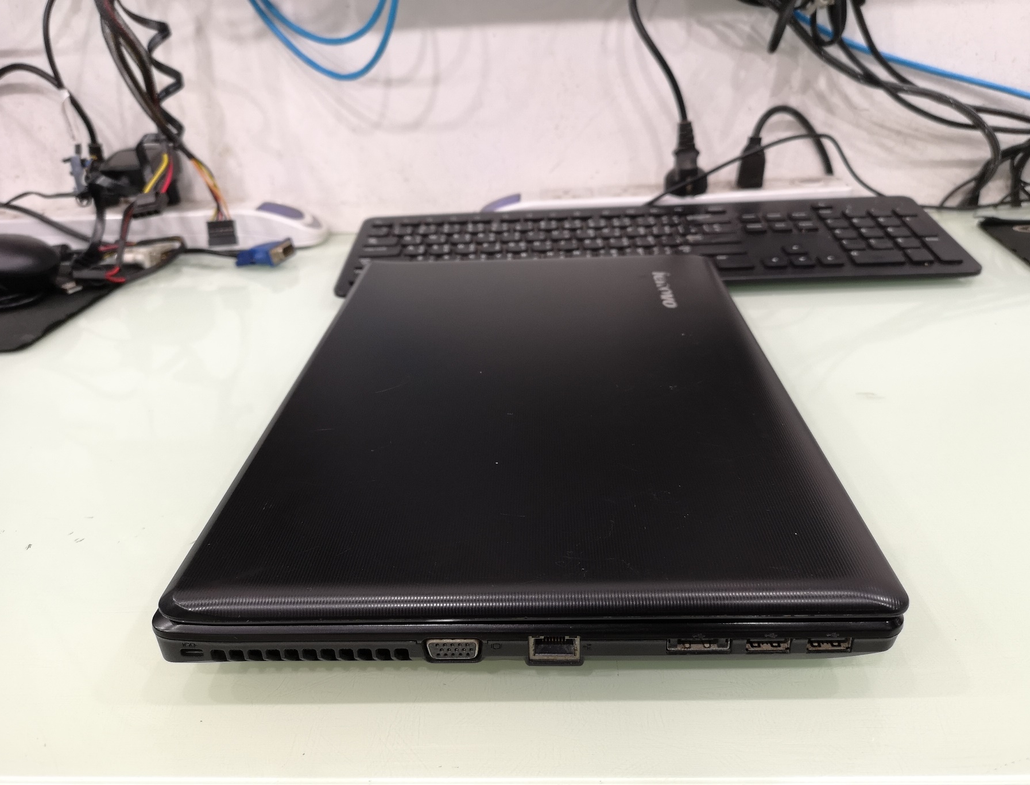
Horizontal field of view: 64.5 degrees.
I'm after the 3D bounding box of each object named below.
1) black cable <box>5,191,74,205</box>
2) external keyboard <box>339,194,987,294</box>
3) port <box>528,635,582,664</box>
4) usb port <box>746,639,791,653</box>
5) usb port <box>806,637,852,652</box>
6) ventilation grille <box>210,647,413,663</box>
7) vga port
[{"bbox_3d":[-0.412,-0.169,0.708,0.061,0.013,0.012,-1,27,3],"label":"black cable"},{"bbox_3d":[0.097,-0.107,0.612,0.442,0.021,0.132,-2,33,2],"label":"external keyboard"},{"bbox_3d":[0.012,0.077,0.255,0.017,0.012,0.010,-1,27,3],"label":"port"},{"bbox_3d":[0.077,0.075,0.251,0.013,0.006,0.009,-1,27,3],"label":"usb port"},{"bbox_3d":[0.095,0.074,0.250,0.014,0.006,0.009,-1,27,3],"label":"usb port"},{"bbox_3d":[-0.063,0.080,0.258,0.064,0.007,0.008,-1,27,3],"label":"ventilation grille"},{"bbox_3d":[-0.019,0.078,0.255,0.017,0.009,0.008,-1,27,3],"label":"vga port"}]

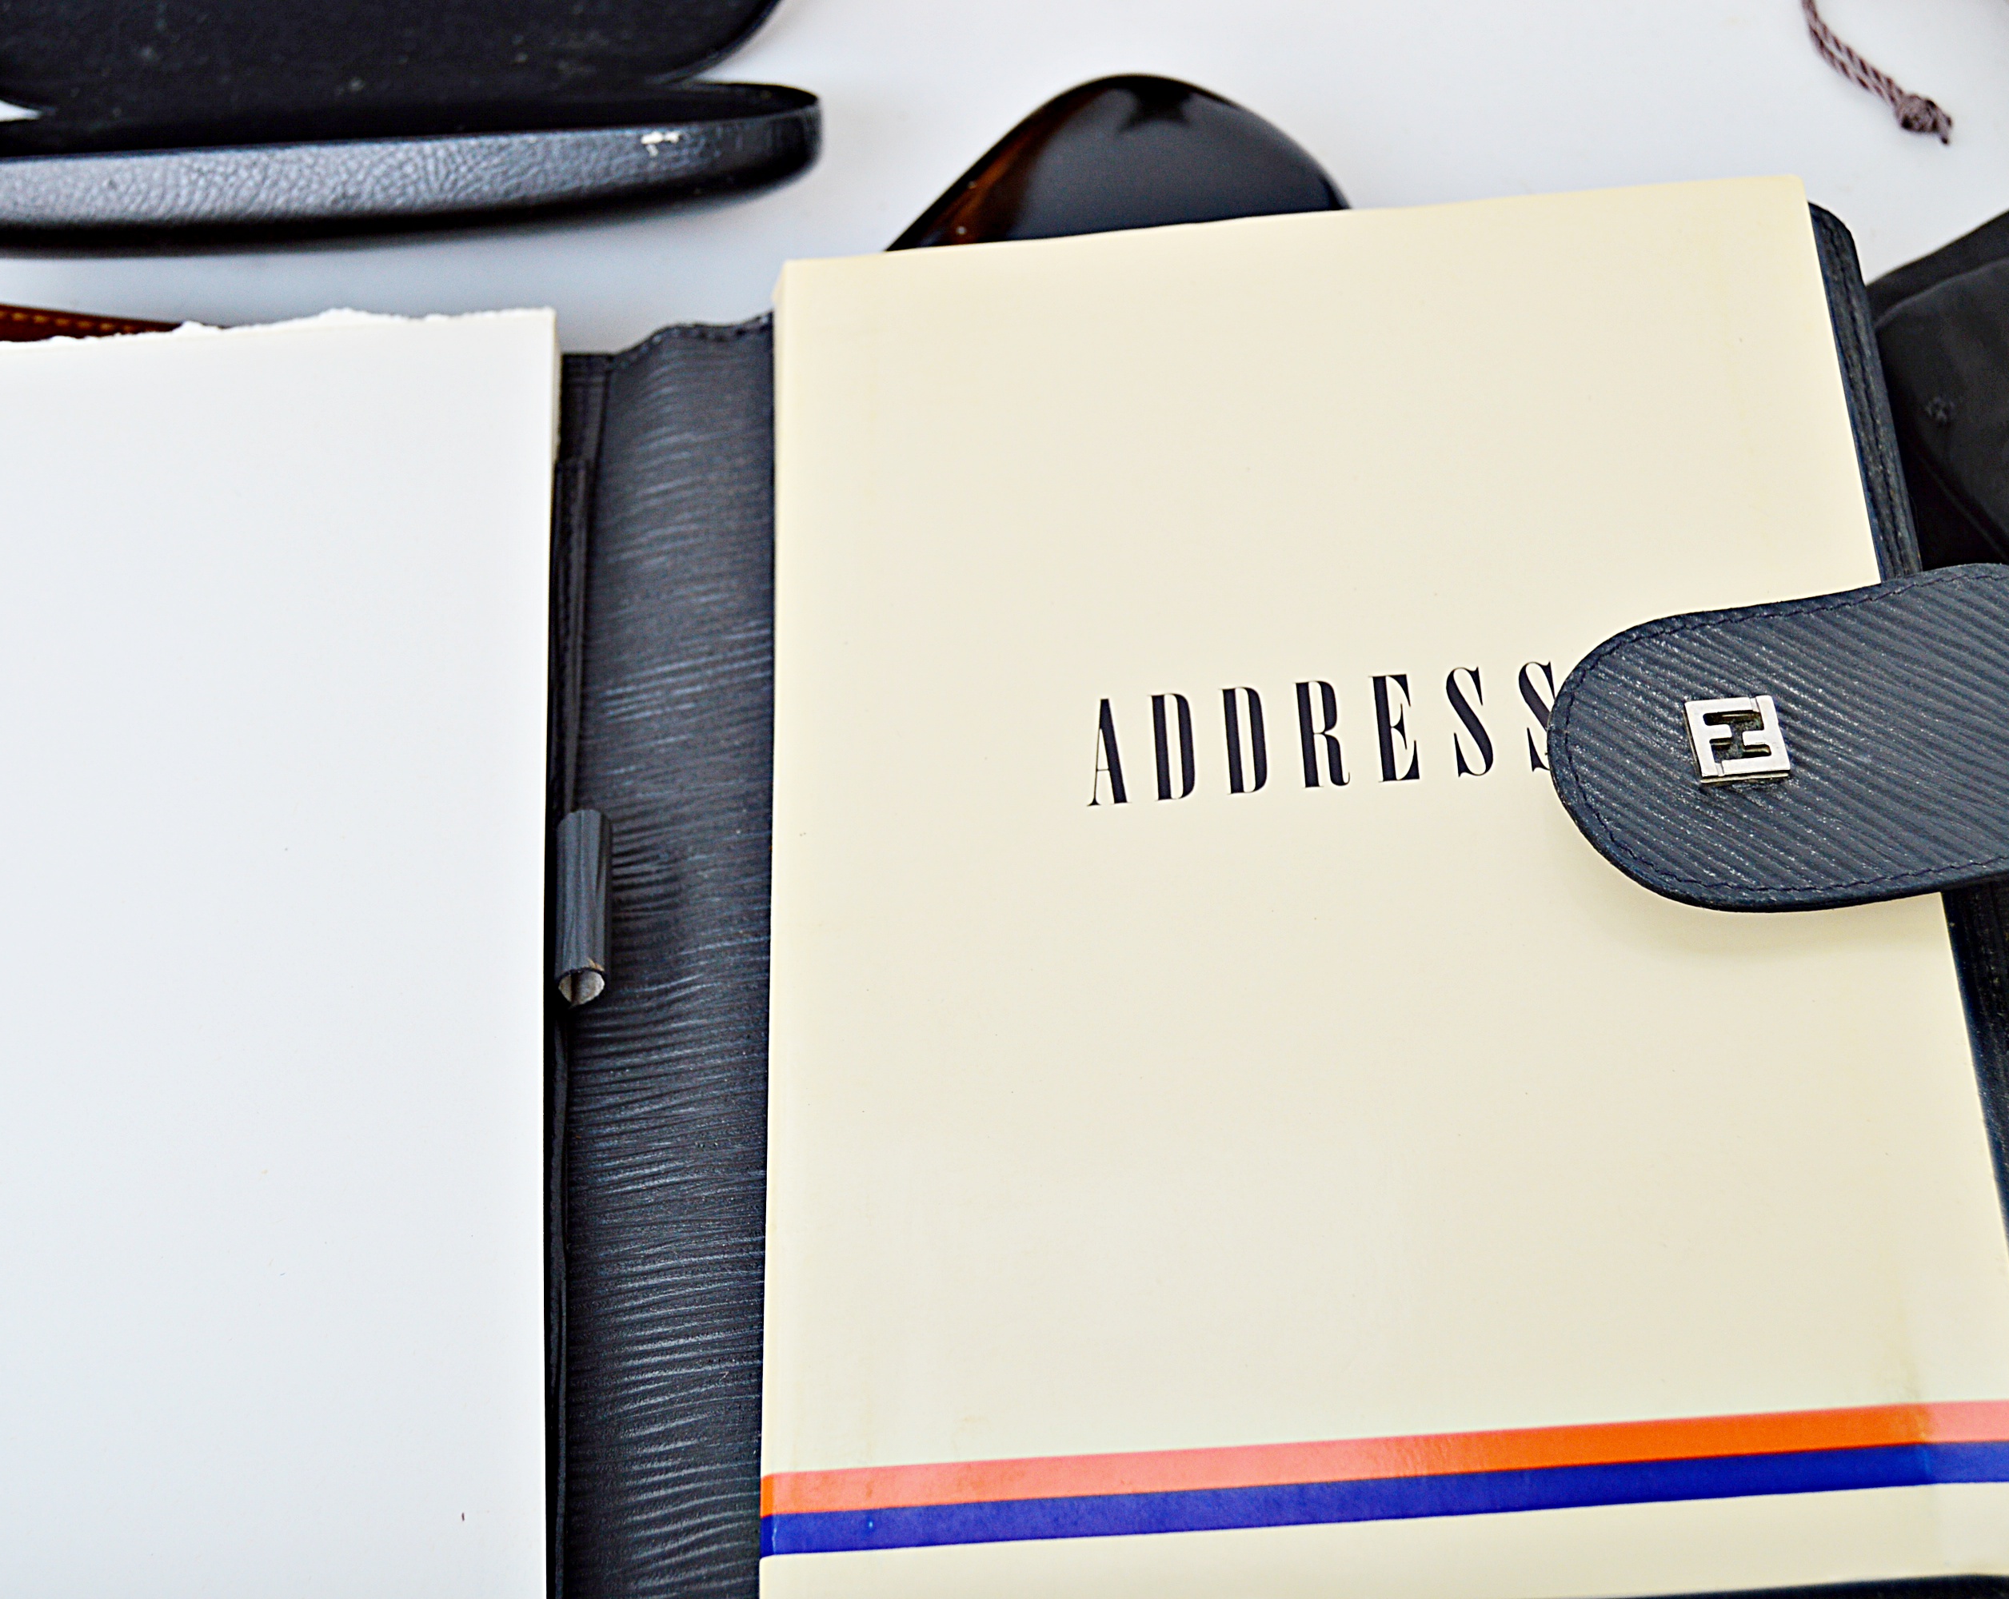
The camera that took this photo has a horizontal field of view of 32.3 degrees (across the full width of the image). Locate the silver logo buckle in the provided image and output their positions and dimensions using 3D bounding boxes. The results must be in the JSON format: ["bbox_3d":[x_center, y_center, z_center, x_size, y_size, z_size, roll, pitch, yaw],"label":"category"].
[{"bbox_3d":[0.090,-0.007,0.428,0.011,0.002,0.011,-4,58,4],"label":"silver logo buckle"}]

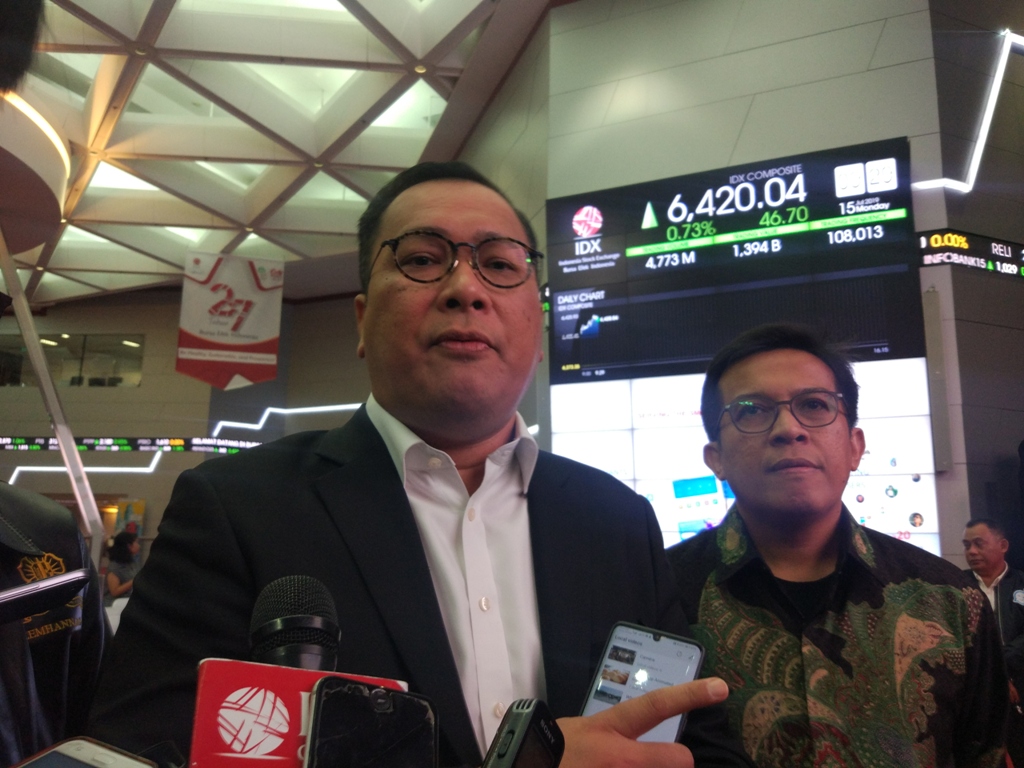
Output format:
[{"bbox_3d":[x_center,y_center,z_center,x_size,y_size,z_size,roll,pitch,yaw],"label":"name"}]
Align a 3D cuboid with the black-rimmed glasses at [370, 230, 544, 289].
[{"bbox_3d":[-0.050,-0.083,0.759,0.147,0.050,0.140,2,-18,-9],"label":"black-rimmed glasses"}]

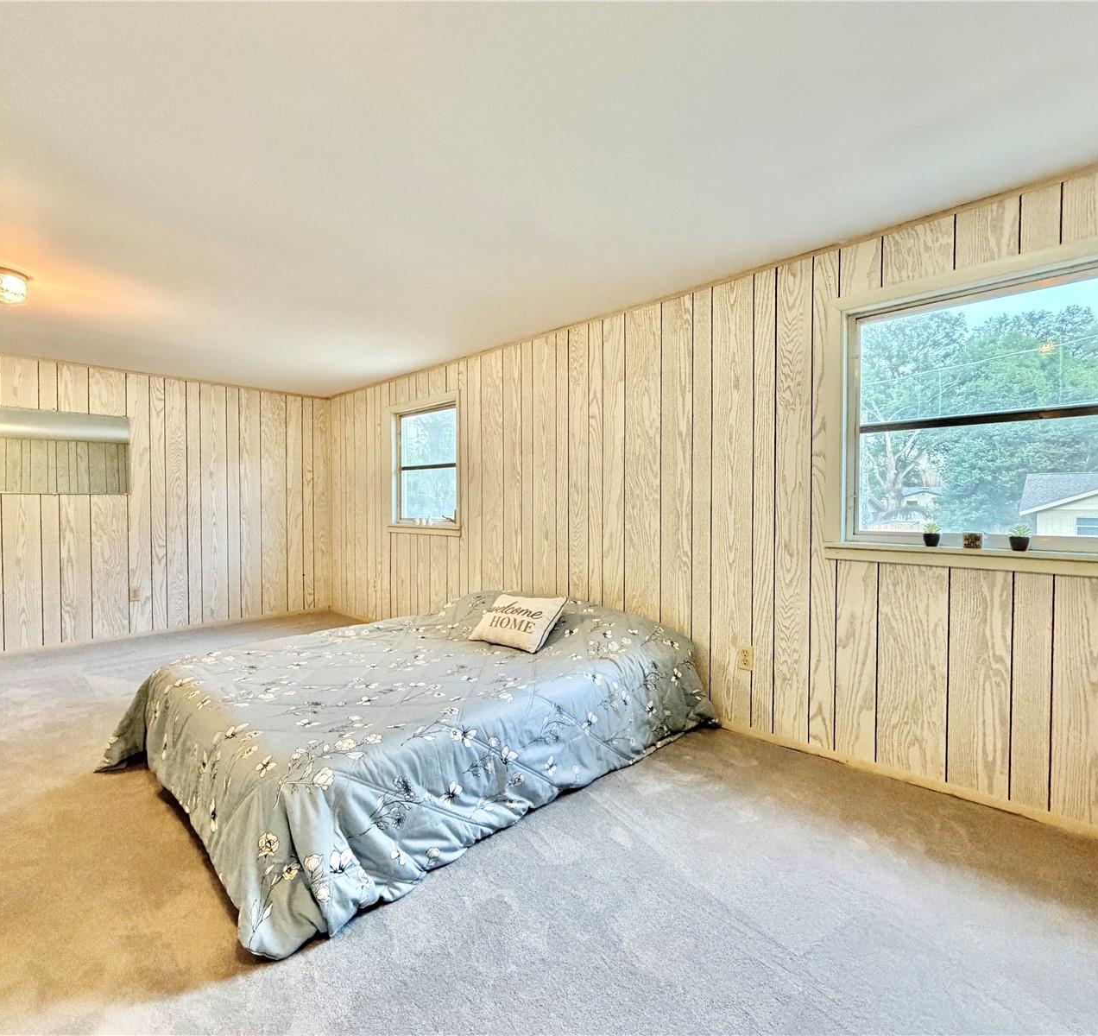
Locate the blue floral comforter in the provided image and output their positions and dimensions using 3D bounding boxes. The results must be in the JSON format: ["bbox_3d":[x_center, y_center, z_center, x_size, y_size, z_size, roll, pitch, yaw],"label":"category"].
[{"bbox_3d":[-0.501,0.785,2.541,1.561,0.450,2.071,1,2,45],"label":"blue floral comforter"}]

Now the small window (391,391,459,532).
[{"bbox_3d":[-1.017,-0.406,4.509,1.071,1.076,0.100,1,2,45],"label":"small window"}]

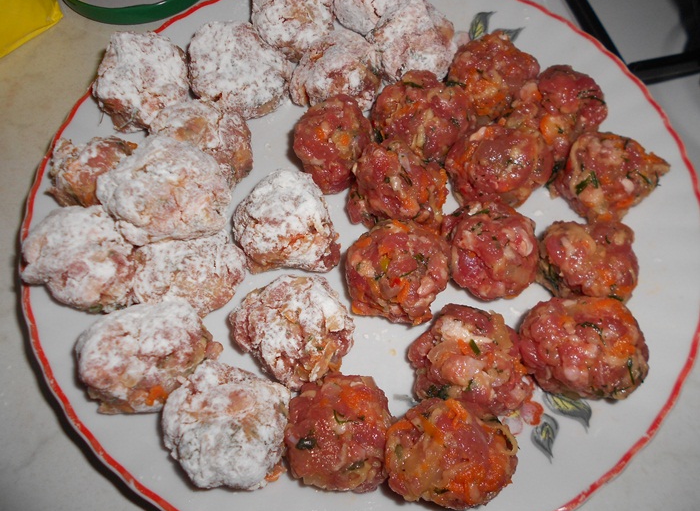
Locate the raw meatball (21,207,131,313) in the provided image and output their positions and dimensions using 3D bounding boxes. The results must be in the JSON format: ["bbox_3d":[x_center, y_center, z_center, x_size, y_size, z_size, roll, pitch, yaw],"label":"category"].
[{"bbox_3d":[-0.101,0.001,0.198,0.040,0.036,0.041,-4,63,0],"label":"raw meatball"}]

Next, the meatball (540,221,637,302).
[{"bbox_3d":[0.087,0.002,0.194,0.035,0.031,0.034,-3,64,0],"label":"meatball"}]

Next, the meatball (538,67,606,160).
[{"bbox_3d":[0.092,-0.061,0.229,0.037,0.038,0.045,-4,63,0],"label":"meatball"}]

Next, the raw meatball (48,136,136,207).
[{"bbox_3d":[-0.106,-0.034,0.219,0.035,0.029,0.032,-4,63,0],"label":"raw meatball"}]

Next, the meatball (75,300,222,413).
[{"bbox_3d":[-0.069,0.035,0.183,0.049,0.038,0.037,-22,65,-9],"label":"meatball"}]

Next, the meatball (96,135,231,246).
[{"bbox_3d":[-0.069,-0.024,0.197,0.048,0.040,0.041,-3,64,0],"label":"meatball"}]

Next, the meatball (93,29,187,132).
[{"bbox_3d":[-0.093,-0.078,0.236,0.040,0.039,0.045,-4,63,0],"label":"meatball"}]

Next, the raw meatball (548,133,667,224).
[{"bbox_3d":[0.101,-0.031,0.205,0.043,0.035,0.035,-3,64,0],"label":"raw meatball"}]

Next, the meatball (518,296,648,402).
[{"bbox_3d":[0.080,0.032,0.181,0.042,0.034,0.036,-4,63,0],"label":"meatball"}]

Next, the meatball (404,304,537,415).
[{"bbox_3d":[0.041,0.036,0.179,0.042,0.037,0.040,-3,64,0],"label":"meatball"}]

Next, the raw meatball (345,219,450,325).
[{"bbox_3d":[0.018,0.006,0.201,0.040,0.036,0.041,-4,63,0],"label":"raw meatball"}]

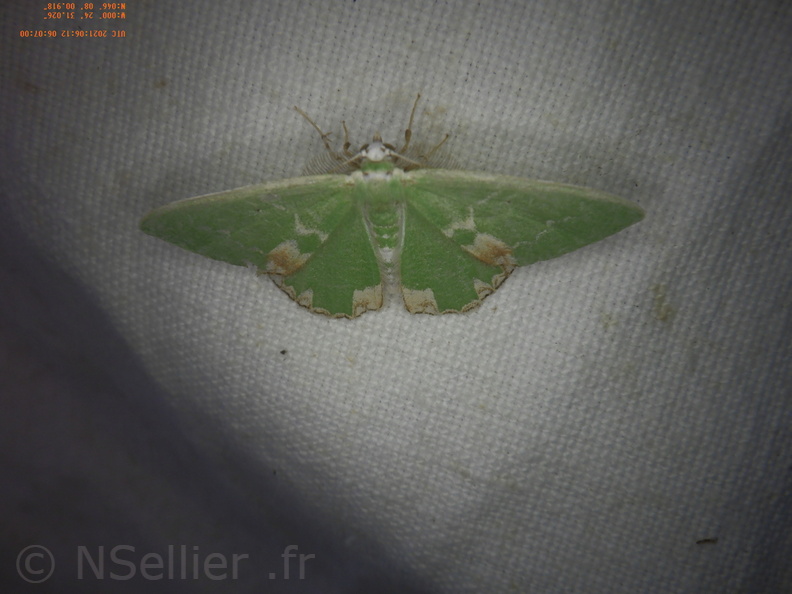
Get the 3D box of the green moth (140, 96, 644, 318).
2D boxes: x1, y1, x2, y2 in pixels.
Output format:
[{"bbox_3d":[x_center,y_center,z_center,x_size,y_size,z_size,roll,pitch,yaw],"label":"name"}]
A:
[{"bbox_3d":[0.000,-0.005,0.046,0.030,0.004,0.013,-2,98,5],"label":"green moth"}]

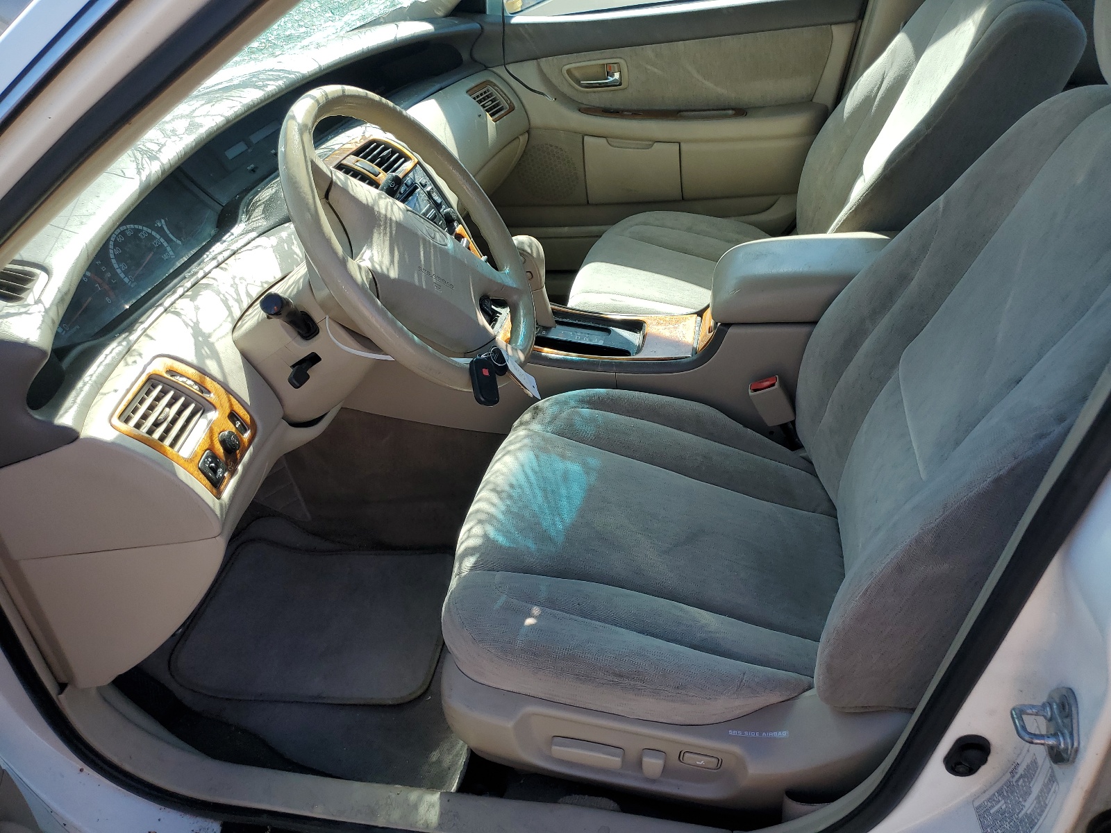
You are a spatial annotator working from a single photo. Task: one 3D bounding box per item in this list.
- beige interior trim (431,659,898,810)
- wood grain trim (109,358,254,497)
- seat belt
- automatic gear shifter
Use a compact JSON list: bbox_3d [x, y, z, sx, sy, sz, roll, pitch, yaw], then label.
[{"bbox_3d":[0.134,0.350,0.962,0.510,0.195,0.085,2,34,12],"label":"beige interior trim"},{"bbox_3d":[-0.373,0.008,0.845,0.028,0.130,0.130,-43,25,25],"label":"wood grain trim"},{"bbox_3d":[0.342,-0.005,1.280,0.045,0.122,0.026,-15,29,22],"label":"seat belt"},{"bbox_3d":[-0.037,-0.213,1.370,0.056,0.155,0.045,-6,32,17],"label":"automatic gear shifter"}]

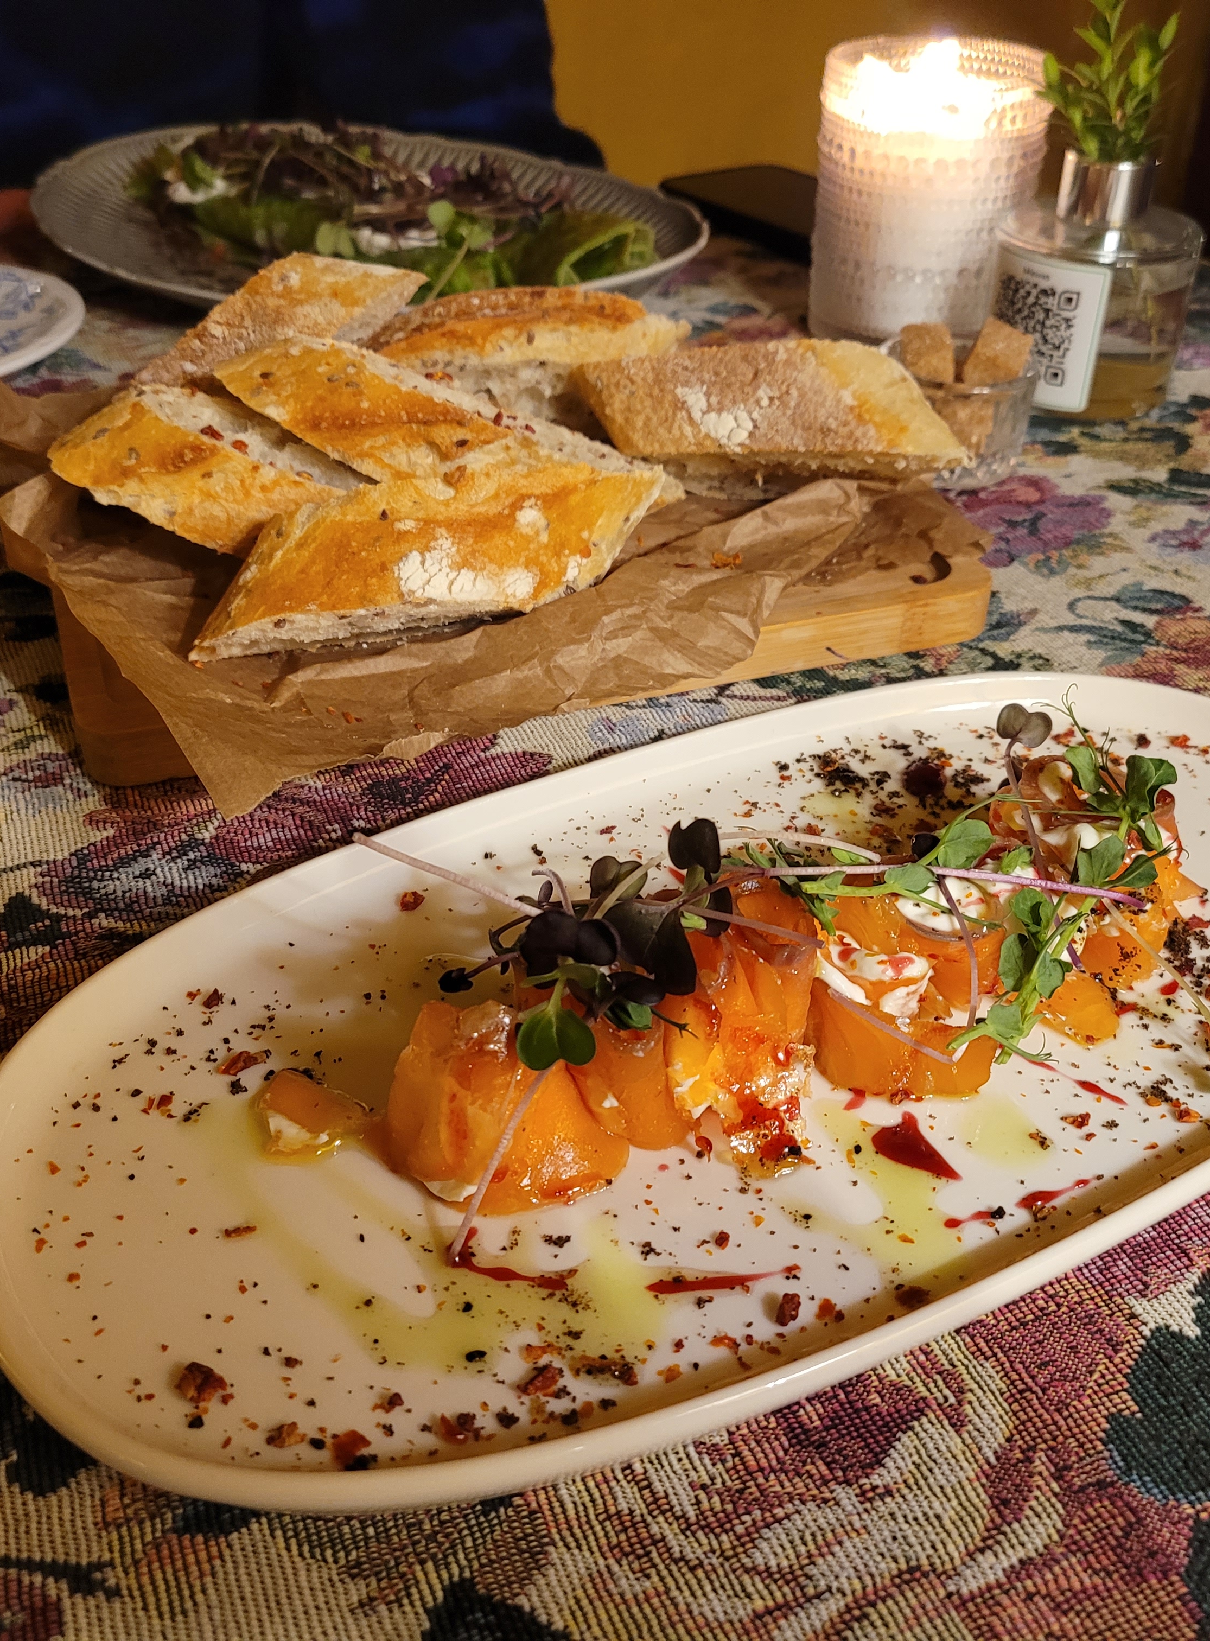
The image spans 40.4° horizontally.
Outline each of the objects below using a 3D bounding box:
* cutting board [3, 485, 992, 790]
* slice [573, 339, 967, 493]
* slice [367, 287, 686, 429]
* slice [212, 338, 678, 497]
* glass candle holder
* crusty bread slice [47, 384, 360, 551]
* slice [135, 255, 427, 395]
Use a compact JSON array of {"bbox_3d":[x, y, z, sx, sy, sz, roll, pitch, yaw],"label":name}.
[{"bbox_3d":[-0.029,-0.077,0.444,0.260,0.037,0.165,-11,37,-16],"label":"cutting board"},{"bbox_3d":[0.050,-0.119,0.471,0.116,0.044,0.050,-4,36,-7],"label":"slice"},{"bbox_3d":[-0.024,-0.134,0.492,0.098,0.042,0.050,3,36,2],"label":"slice"},{"bbox_3d":[-0.040,-0.098,0.431,0.120,0.044,0.055,8,36,10],"label":"slice"},{"bbox_3d":[0.119,-0.234,0.615,0.080,0.096,0.080,1,35,0],"label":"glass candle holder"},{"bbox_3d":[-0.104,-0.092,0.429,0.096,0.038,0.050,16,38,20],"label":"crusty bread slice"},{"bbox_3d":[-0.096,-0.140,0.488,0.100,0.047,0.052,-11,37,-16],"label":"slice"}]

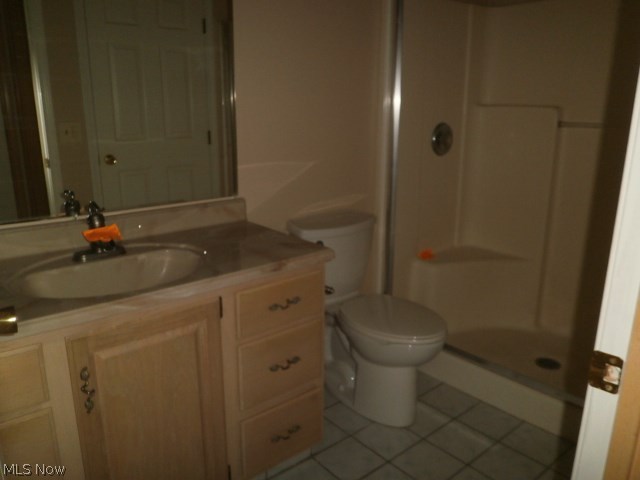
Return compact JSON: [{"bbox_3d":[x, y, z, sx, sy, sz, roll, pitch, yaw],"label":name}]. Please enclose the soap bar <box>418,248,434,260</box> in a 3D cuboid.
[{"bbox_3d":[0.606,0.085,2.736,0.085,0.042,0.055,-12,18,-38],"label":"soap bar"}]

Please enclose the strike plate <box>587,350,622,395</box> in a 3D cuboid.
[{"bbox_3d":[0.384,0.177,0.644,0.007,0.054,0.041,-12,18,-38],"label":"strike plate"}]

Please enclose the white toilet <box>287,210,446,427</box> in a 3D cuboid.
[{"bbox_3d":[0.231,0.334,2.091,0.433,0.806,0.682,-12,18,-38],"label":"white toilet"}]

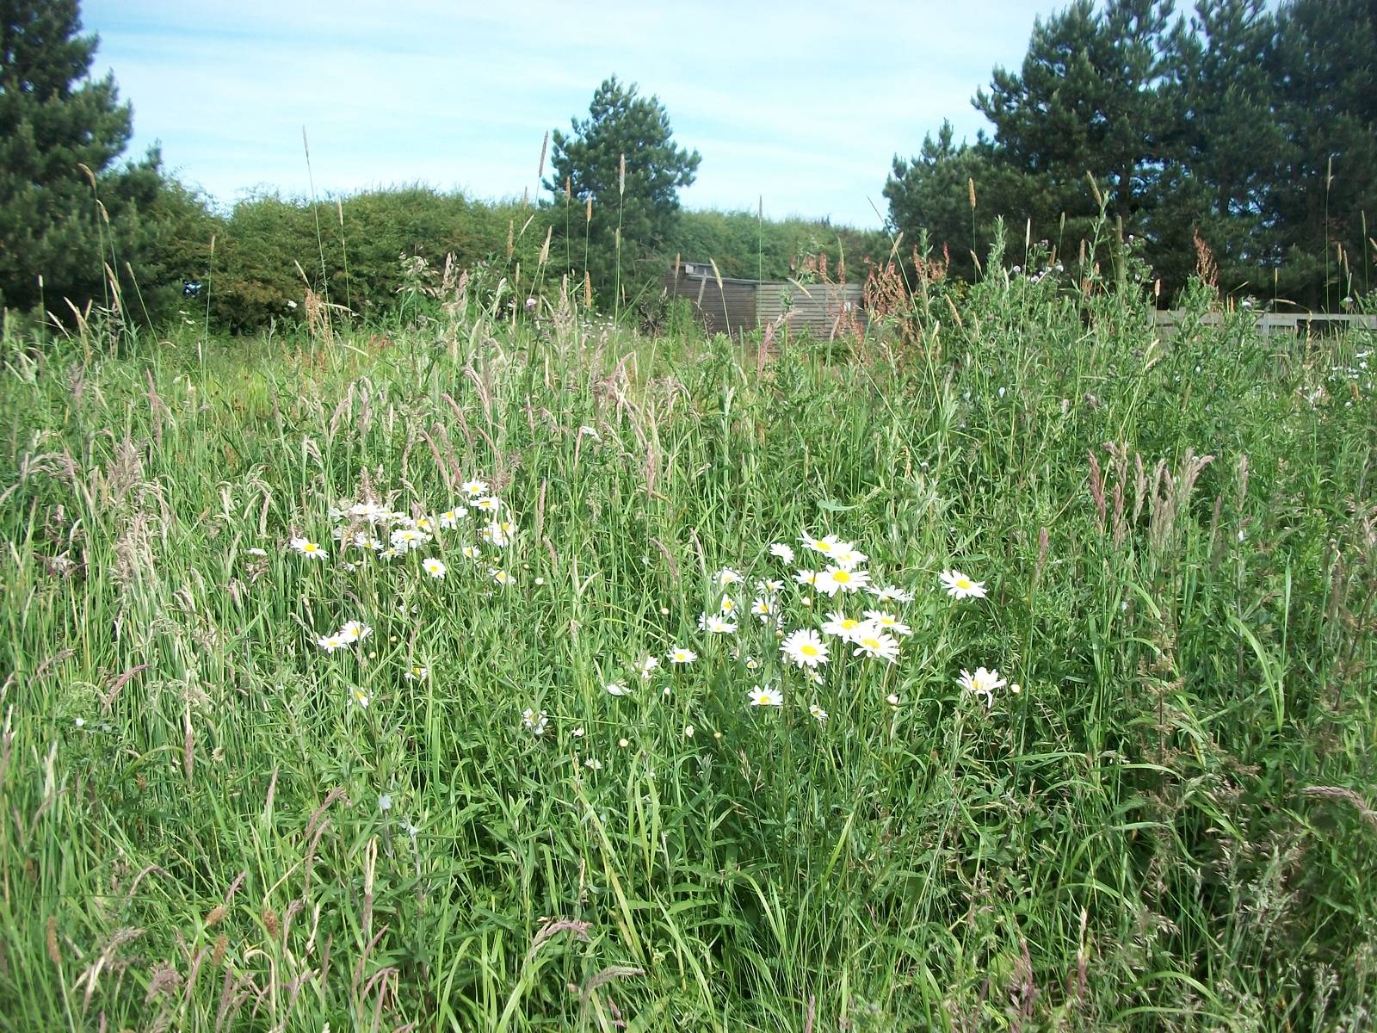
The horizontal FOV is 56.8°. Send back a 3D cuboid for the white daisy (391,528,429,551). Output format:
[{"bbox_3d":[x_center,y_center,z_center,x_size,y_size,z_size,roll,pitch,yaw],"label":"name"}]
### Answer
[{"bbox_3d":[-0.411,0.034,1.880,0.056,0.020,0.054,-2,22,-12],"label":"white daisy"}]

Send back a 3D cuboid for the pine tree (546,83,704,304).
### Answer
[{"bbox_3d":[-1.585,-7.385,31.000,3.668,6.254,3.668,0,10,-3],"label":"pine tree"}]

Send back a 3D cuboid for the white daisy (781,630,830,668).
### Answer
[{"bbox_3d":[0.132,0.151,1.450,0.056,0.018,0.054,1,32,5],"label":"white daisy"}]

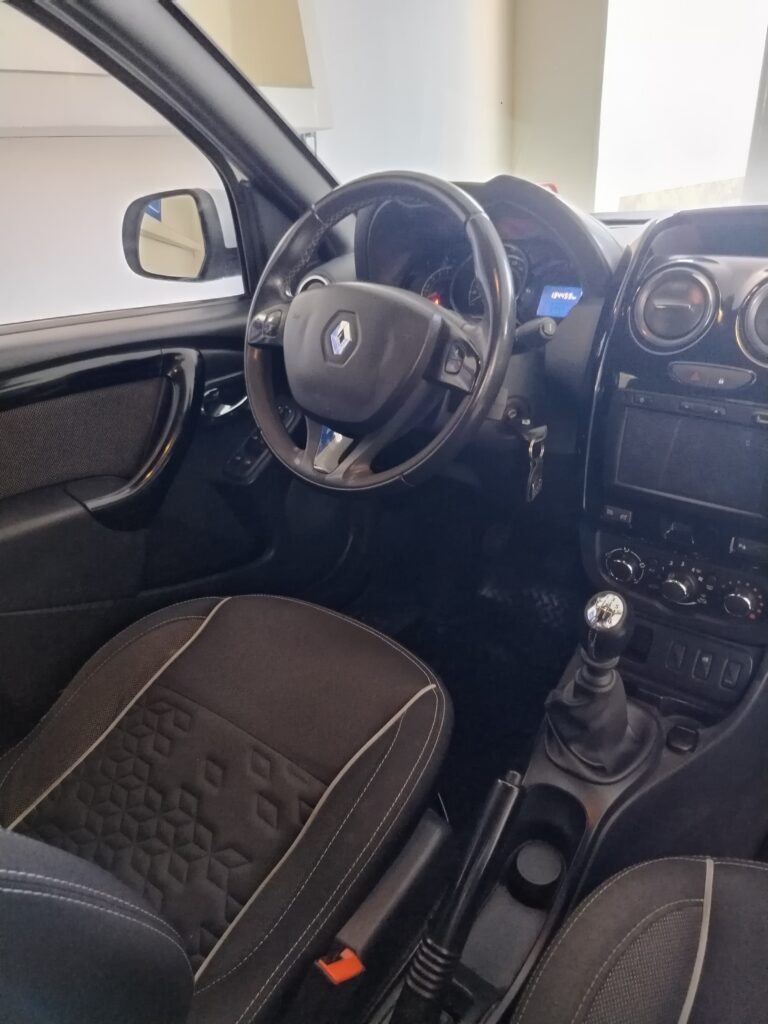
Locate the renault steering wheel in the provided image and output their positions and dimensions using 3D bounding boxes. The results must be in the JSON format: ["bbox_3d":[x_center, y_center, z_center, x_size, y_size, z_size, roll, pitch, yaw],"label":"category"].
[{"bbox_3d":[-0.020,-0.210,0.839,0.375,0.375,0.110,20,8,32],"label":"renault steering wheel"}]

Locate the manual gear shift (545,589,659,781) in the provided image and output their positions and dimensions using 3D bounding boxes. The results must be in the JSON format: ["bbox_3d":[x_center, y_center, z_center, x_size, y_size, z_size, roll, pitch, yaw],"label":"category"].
[{"bbox_3d":[0.247,0.176,0.777,0.130,0.200,0.140,15,35,32],"label":"manual gear shift"}]

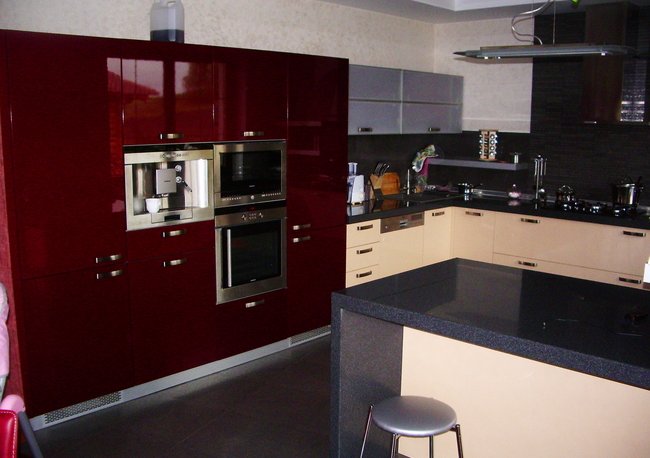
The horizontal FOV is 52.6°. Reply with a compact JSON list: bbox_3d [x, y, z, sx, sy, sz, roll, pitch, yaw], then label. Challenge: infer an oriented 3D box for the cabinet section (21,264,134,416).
[{"bbox_3d":[-1.495,0.539,3.697,0.580,0.734,0.586,10,14,44],"label":"cabinet section"}]

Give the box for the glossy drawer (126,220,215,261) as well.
[{"bbox_3d":[-1.035,0.034,3.917,0.500,0.175,0.595,10,13,43],"label":"glossy drawer"}]

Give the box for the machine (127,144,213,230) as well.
[{"bbox_3d":[-1.018,-0.273,3.849,0.450,0.455,0.595,10,13,43],"label":"machine"}]

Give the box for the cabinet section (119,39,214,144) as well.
[{"bbox_3d":[-1.077,-0.794,3.890,0.580,0.561,0.600,10,14,44],"label":"cabinet section"}]

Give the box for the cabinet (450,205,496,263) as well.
[{"bbox_3d":[1.498,0.159,5.997,0.430,0.733,0.580,9,13,42],"label":"cabinet"}]

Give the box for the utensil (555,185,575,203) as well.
[{"bbox_3d":[2.088,-0.304,5.638,0.170,0.140,0.170,9,13,42],"label":"utensil"}]

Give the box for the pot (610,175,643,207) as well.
[{"bbox_3d":[2.439,-0.303,5.320,0.250,0.220,0.210,5,11,24],"label":"pot"}]

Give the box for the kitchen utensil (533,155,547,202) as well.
[{"bbox_3d":[1.931,-0.452,5.920,0.130,0.400,0.130,4,10,18],"label":"kitchen utensil"}]

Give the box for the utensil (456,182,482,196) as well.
[{"bbox_3d":[1.402,-0.393,6.380,0.250,0.125,0.160,1,10,0],"label":"utensil"}]

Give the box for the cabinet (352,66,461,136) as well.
[{"bbox_3d":[0.538,-1.117,5.775,0.360,0.543,1.983,9,13,42],"label":"cabinet"}]

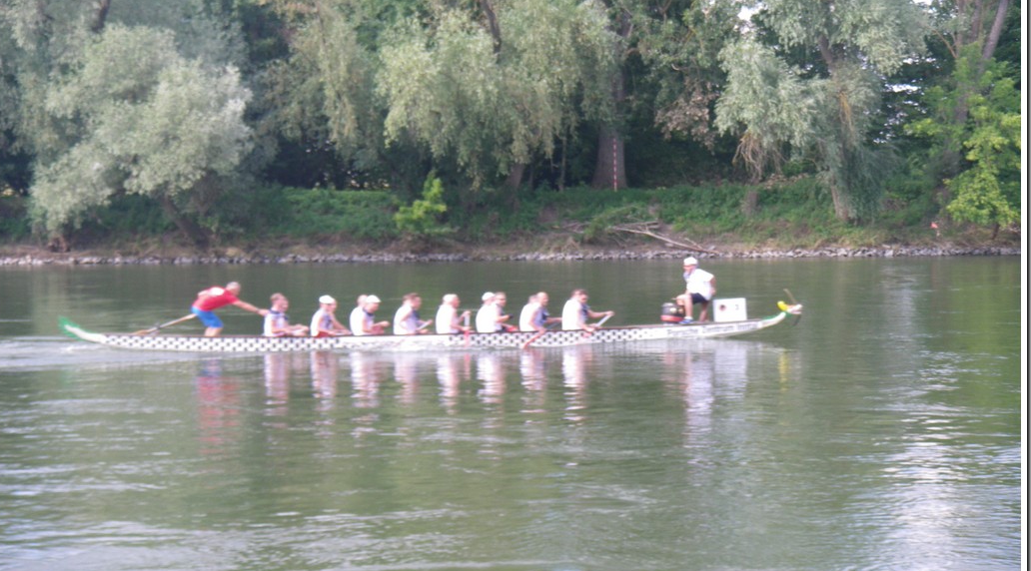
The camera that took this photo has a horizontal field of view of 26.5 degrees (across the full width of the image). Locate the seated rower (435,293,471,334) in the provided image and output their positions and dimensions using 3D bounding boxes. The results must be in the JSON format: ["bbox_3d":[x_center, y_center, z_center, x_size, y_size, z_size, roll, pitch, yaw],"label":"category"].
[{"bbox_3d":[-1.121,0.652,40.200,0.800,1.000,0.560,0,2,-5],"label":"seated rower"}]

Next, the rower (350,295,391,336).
[{"bbox_3d":[-2.630,0.669,40.100,0.820,1.000,0.560,0,2,-5],"label":"rower"}]

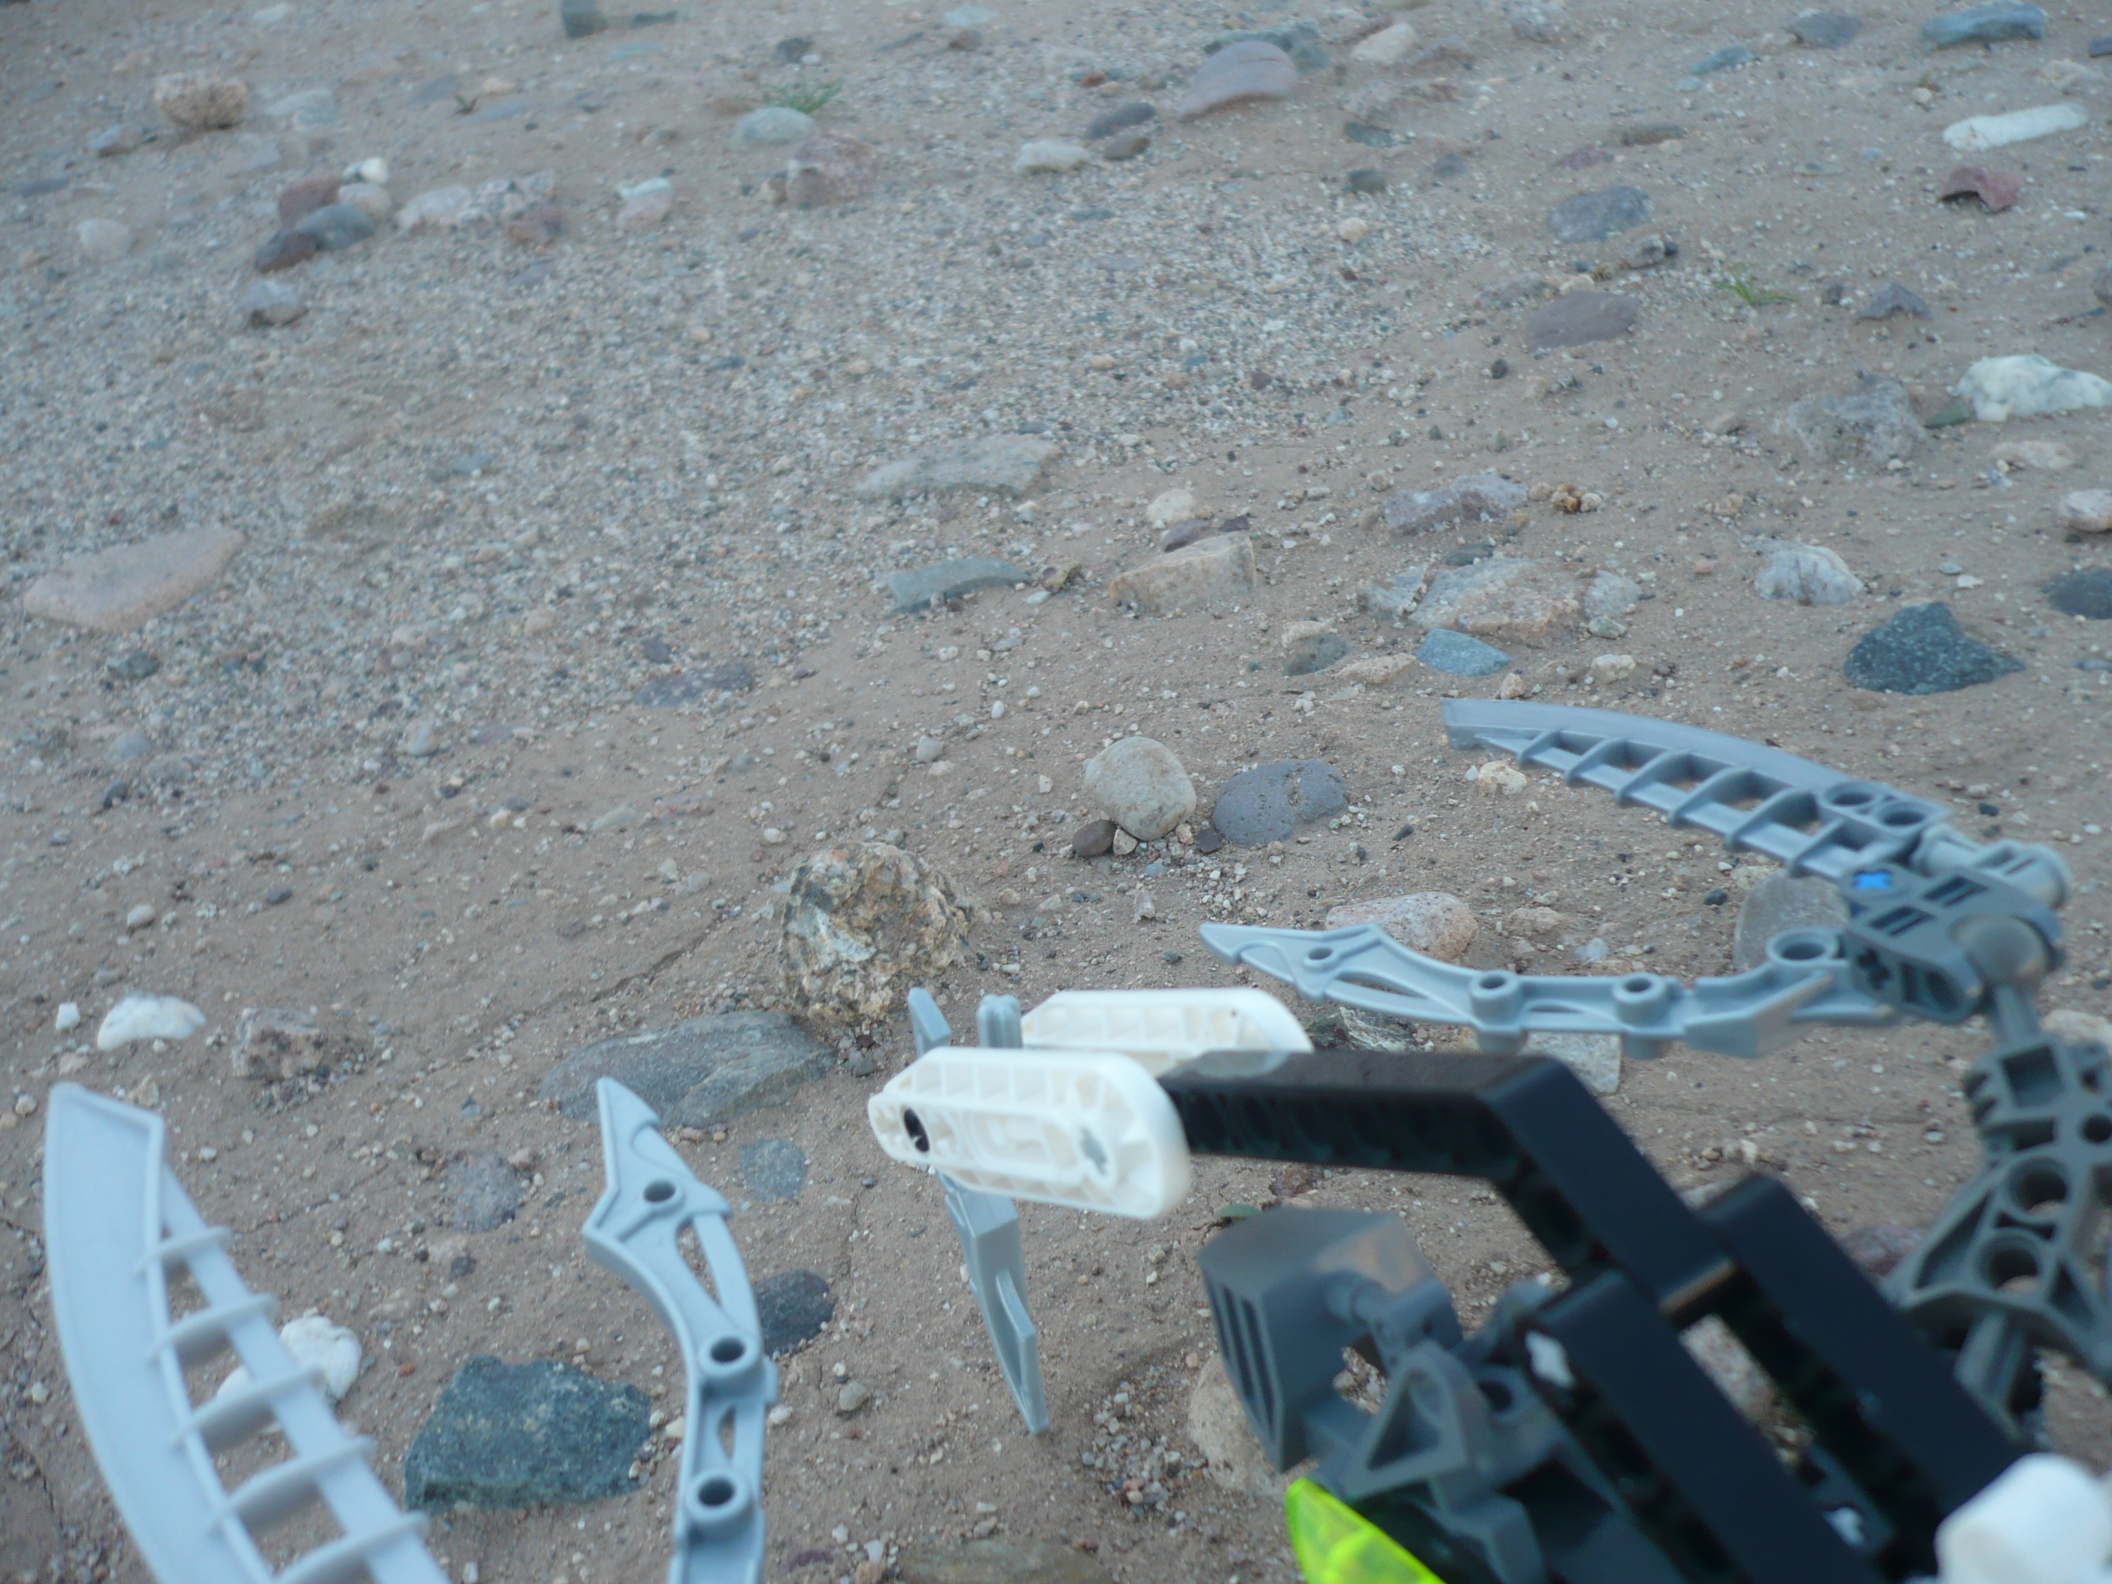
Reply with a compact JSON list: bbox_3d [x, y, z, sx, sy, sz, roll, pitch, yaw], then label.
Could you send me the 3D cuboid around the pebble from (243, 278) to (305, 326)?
[{"bbox_3d":[-0.221,-0.139,0.604,0.018,0.010,0.015,-18,39,-15],"label":"pebble"}]

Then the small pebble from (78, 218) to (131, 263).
[{"bbox_3d":[-0.291,-0.169,0.653,0.018,0.010,0.014,-20,39,-18],"label":"small pebble"}]

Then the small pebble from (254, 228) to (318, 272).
[{"bbox_3d":[-0.229,-0.161,0.635,0.014,0.009,0.020,26,47,35],"label":"small pebble"}]

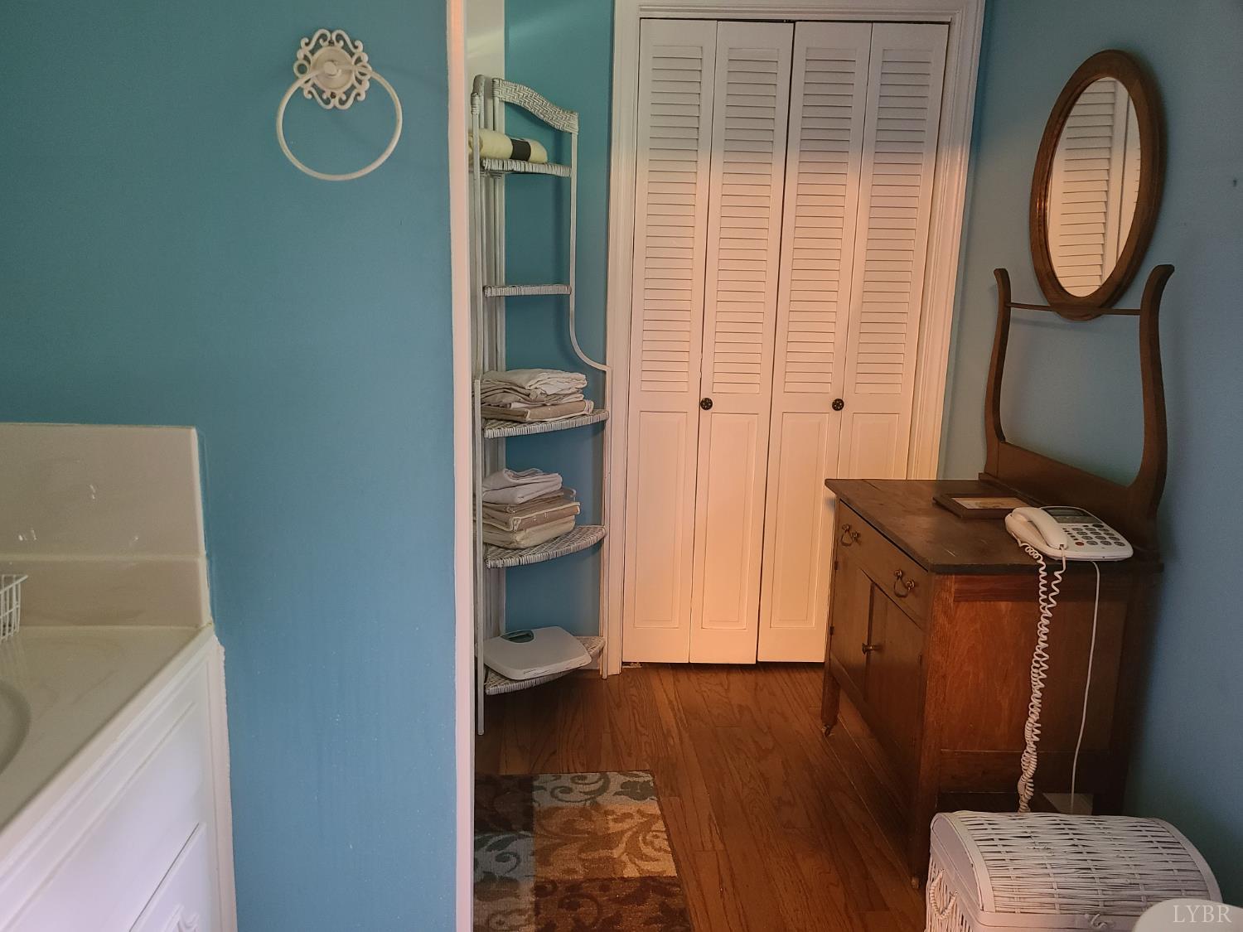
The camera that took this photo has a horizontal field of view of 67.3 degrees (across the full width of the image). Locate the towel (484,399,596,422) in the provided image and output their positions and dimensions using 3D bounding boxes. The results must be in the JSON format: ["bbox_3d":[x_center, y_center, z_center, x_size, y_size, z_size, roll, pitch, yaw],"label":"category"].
[{"bbox_3d":[-0.272,-0.171,2.800,0.200,0.038,0.270,9,14,34],"label":"towel"}]

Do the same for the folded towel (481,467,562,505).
[{"bbox_3d":[-0.321,0.051,2.809,0.180,0.062,0.240,7,13,25],"label":"folded towel"}]

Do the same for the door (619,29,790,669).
[{"bbox_3d":[0.256,-0.327,2.946,0.452,2.000,0.035,1,12,-1],"label":"door"}]

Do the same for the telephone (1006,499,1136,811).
[{"bbox_3d":[0.950,0.418,2.042,0.205,0.590,0.290,1,12,-1],"label":"telephone"}]

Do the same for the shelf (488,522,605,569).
[{"bbox_3d":[-0.235,0.230,2.776,0.383,0.025,0.405,1,12,-1],"label":"shelf"}]

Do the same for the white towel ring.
[{"bbox_3d":[-0.359,-0.460,1.190,0.157,0.190,0.055,1,12,-1],"label":"white towel ring"}]

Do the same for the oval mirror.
[{"bbox_3d":[1.102,-0.644,2.182,0.030,0.605,0.490,0,12,-4],"label":"oval mirror"}]

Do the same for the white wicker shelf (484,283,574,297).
[{"bbox_3d":[-0.274,-0.505,2.682,0.260,0.028,0.280,1,12,-1],"label":"white wicker shelf"}]

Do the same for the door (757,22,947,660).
[{"bbox_3d":[0.707,-0.316,2.950,0.452,2.000,0.035,1,12,-1],"label":"door"}]

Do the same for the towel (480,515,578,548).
[{"bbox_3d":[-0.295,0.183,2.846,0.190,0.049,0.250,8,14,31],"label":"towel"}]

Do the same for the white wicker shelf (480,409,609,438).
[{"bbox_3d":[-0.226,-0.123,2.703,0.383,0.025,0.405,1,12,-1],"label":"white wicker shelf"}]

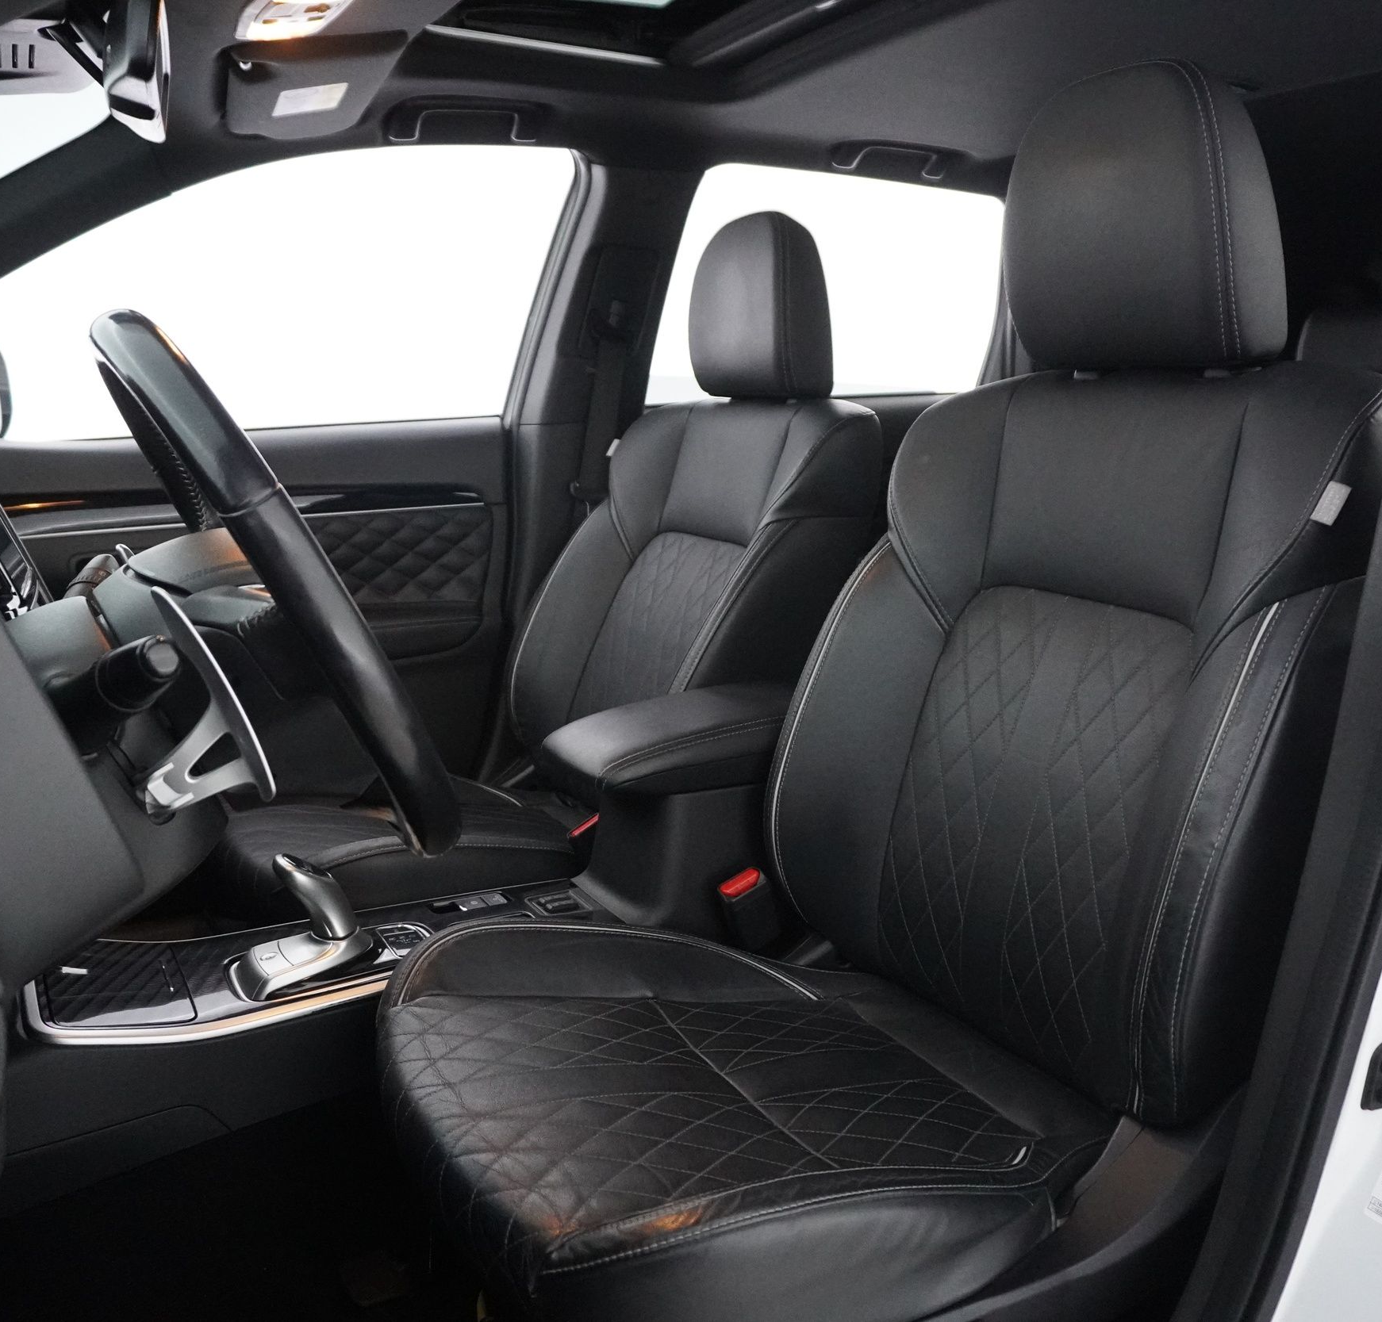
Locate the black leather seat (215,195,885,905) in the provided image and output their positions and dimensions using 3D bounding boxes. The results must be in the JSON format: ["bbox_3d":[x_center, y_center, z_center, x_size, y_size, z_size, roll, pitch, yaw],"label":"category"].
[{"bbox_3d":[-0.205,-0.049,1.671,0.790,1.035,0.540,-6,11,-25],"label":"black leather seat"}]

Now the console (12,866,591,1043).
[{"bbox_3d":[-0.326,0.246,1.249,0.570,0.130,0.220,-6,11,-25],"label":"console"}]

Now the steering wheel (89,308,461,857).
[{"bbox_3d":[-0.278,-0.024,0.812,0.110,0.375,0.375,-34,22,-17],"label":"steering wheel"}]

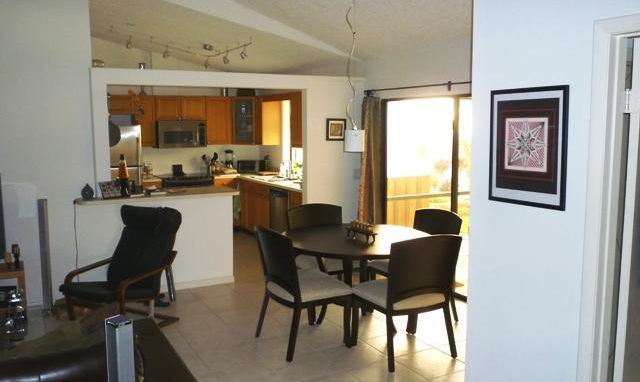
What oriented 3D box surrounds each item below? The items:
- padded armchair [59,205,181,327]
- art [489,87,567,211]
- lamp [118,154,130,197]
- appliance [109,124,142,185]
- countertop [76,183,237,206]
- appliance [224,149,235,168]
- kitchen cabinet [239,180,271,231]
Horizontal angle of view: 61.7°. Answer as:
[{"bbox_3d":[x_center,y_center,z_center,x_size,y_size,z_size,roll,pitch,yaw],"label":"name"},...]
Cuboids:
[{"bbox_3d":[-1.630,0.663,4.386,0.699,0.982,0.820,3,7,27],"label":"padded armchair"},{"bbox_3d":[0.916,-0.194,2.404,0.025,0.522,0.417,-4,8,-28],"label":"art"},{"bbox_3d":[-1.933,-0.157,5.313,0.113,0.435,0.113,-4,7,-28],"label":"lamp"},{"bbox_3d":[-3.120,-0.098,7.886,0.780,1.750,0.760,-4,7,-28],"label":"appliance"},{"bbox_3d":[-1.683,0.048,5.572,1.590,0.043,0.567,-4,7,-28],"label":"countertop"},{"bbox_3d":[-1.479,-0.463,8.769,0.170,0.380,0.180,-4,8,-28],"label":"appliance"},{"bbox_3d":[-0.707,0.267,8.224,0.590,0.870,1.080,-4,8,-28],"label":"kitchen cabinet"}]

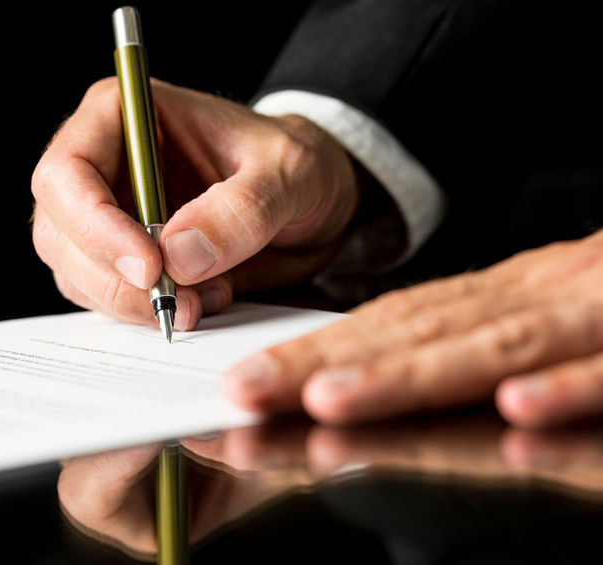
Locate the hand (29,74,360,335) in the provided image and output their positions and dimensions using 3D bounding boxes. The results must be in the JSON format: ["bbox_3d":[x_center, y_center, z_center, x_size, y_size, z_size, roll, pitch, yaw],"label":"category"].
[{"bbox_3d":[-0.034,-0.029,0.766,0.120,0.077,0.100,-10,9,-42],"label":"hand"}]

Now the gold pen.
[{"bbox_3d":[-0.046,-0.033,0.736,0.009,0.109,0.009,-9,-21,1],"label":"gold pen"}]

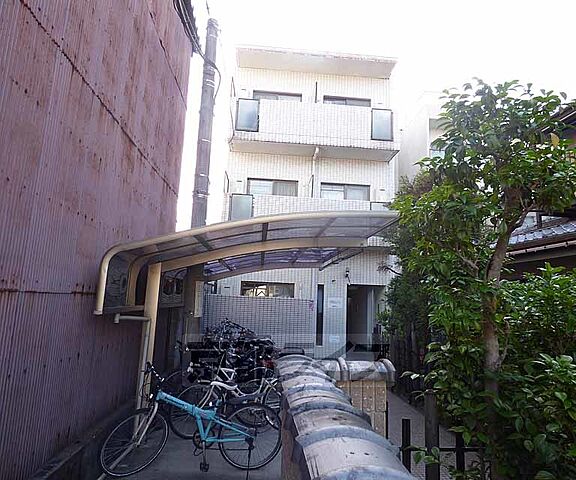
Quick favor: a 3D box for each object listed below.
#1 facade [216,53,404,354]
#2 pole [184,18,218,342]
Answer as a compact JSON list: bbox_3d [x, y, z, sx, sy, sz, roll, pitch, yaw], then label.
[{"bbox_3d":[0.384,-0.501,13.494,5.220,9.020,8.000,3,-11,-4],"label":"facade"},{"bbox_3d":[-1.655,-1.037,6.699,0.300,7.430,0.300,3,-11,-4],"label":"pole"}]

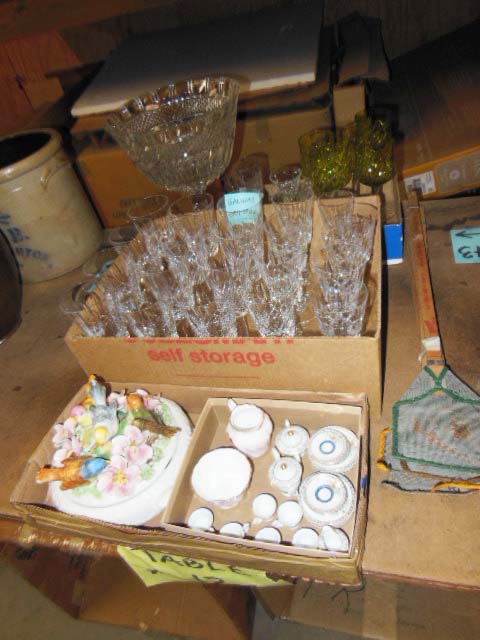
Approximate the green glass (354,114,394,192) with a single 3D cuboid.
[{"bbox_3d":[0.282,-0.305,0.962,0.080,0.211,0.080,0,42,17],"label":"green glass"}]

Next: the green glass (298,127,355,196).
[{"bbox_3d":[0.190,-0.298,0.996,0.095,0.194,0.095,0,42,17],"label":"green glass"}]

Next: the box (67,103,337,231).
[{"bbox_3d":[-0.070,-0.483,1.282,0.628,0.204,0.360,-6,41,10],"label":"box"}]

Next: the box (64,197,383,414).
[{"bbox_3d":[0.009,-0.041,0.790,0.445,0.149,0.357,0,42,17],"label":"box"}]

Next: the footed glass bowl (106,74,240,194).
[{"bbox_3d":[-0.097,-0.310,0.987,0.267,0.303,0.267,-9,40,8],"label":"footed glass bowl"}]

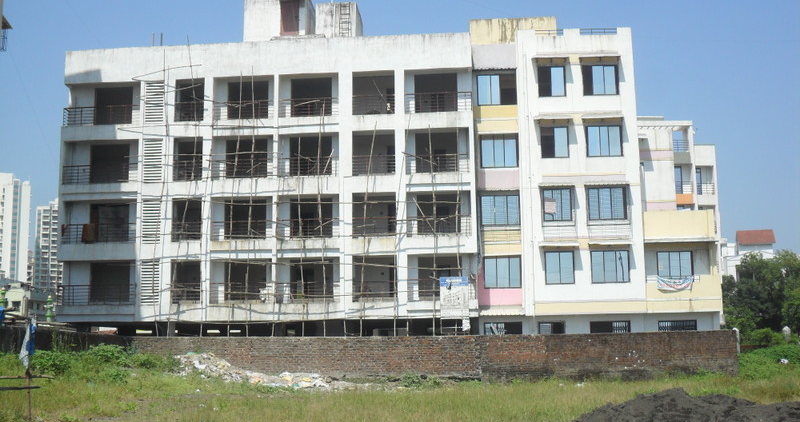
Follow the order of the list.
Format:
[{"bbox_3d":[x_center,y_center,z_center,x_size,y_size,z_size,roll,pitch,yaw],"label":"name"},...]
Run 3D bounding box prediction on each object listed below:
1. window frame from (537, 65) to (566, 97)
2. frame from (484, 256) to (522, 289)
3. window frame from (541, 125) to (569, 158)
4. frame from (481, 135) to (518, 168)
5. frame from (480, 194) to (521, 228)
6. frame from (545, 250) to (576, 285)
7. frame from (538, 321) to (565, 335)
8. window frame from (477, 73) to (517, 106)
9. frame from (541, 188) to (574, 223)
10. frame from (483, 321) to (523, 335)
[{"bbox_3d":[7.212,-6.112,48.130,1.268,1.521,0.120,-1,-9,3],"label":"window frame"},{"bbox_3d":[4.893,2.896,48.074,1.759,1.538,0.150,-1,-8,4],"label":"frame"},{"bbox_3d":[7.298,-3.215,47.803,1.281,1.494,0.150,-1,-8,4],"label":"window frame"},{"bbox_3d":[4.802,-2.860,48.884,1.808,1.614,0.150,-1,-8,4],"label":"frame"},{"bbox_3d":[4.806,0.000,48.484,1.869,1.492,0.150,-1,-8,4],"label":"frame"},{"bbox_3d":[7.403,2.633,46.979,1.304,1.527,0.150,-1,-8,4],"label":"frame"},{"bbox_3d":[7.047,5.740,47.038,1.246,1.200,0.120,-1,-9,3],"label":"frame"},{"bbox_3d":[4.742,-5.867,49.308,1.882,1.542,0.150,-1,-8,4],"label":"window frame"},{"bbox_3d":[7.322,-0.260,47.179,1.294,1.548,0.120,-1,-9,3],"label":"frame"},{"bbox_3d":[4.814,5.772,47.158,1.751,1.200,0.120,-1,-9,3],"label":"frame"}]

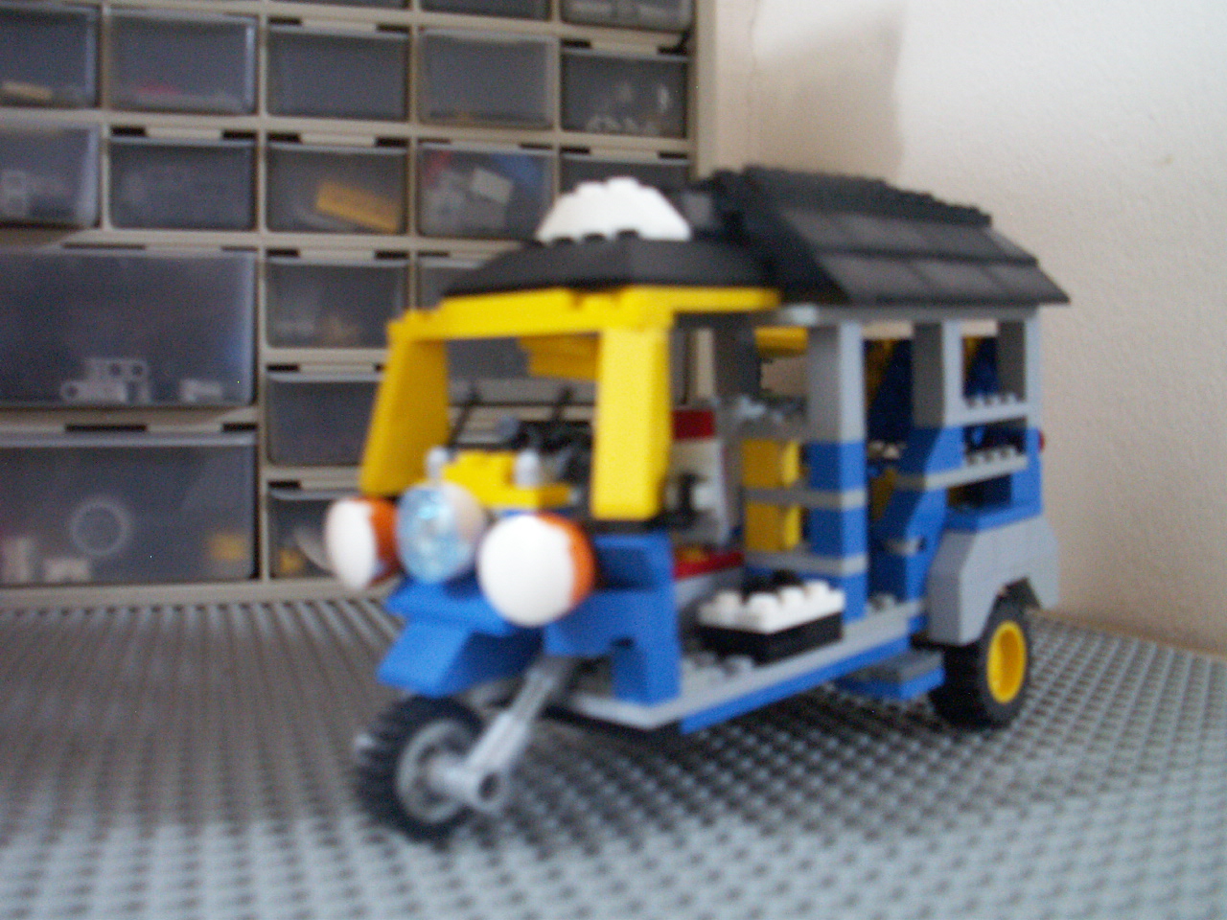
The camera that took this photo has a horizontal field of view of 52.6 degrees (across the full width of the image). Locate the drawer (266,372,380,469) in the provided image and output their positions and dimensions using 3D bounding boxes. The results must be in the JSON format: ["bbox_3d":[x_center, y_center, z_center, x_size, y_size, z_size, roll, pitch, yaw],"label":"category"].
[{"bbox_3d":[-0.123,-0.018,0.524,0.054,0.036,0.130,-1,3,-18],"label":"drawer"}]

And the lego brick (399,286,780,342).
[{"bbox_3d":[-0.008,-0.025,0.218,0.064,0.007,0.032,4,8,45],"label":"lego brick"}]

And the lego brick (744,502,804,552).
[{"bbox_3d":[0.033,0.013,0.257,0.008,0.010,0.008,4,8,45],"label":"lego brick"}]

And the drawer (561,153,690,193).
[{"bbox_3d":[-0.014,-0.103,0.537,0.051,0.035,0.130,0,3,-17],"label":"drawer"}]

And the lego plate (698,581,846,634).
[{"bbox_3d":[0.030,0.026,0.233,0.016,0.005,0.024,3,7,44],"label":"lego plate"}]

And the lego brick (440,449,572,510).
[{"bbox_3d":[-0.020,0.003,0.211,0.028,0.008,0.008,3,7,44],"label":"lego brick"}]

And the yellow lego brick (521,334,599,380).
[{"bbox_3d":[-0.008,-0.020,0.242,0.021,0.010,0.010,4,8,45],"label":"yellow lego brick"}]

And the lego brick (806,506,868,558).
[{"bbox_3d":[0.044,0.014,0.243,0.008,0.010,0.008,4,8,43],"label":"lego brick"}]

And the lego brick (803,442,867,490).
[{"bbox_3d":[0.044,0.001,0.244,0.008,0.010,0.008,4,8,45],"label":"lego brick"}]

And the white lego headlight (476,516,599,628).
[{"bbox_3d":[-0.012,0.017,0.189,0.016,0.016,0.011,1,6,34],"label":"white lego headlight"}]

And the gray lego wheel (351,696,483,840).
[{"bbox_3d":[-0.033,0.052,0.212,0.008,0.024,0.024,4,8,43],"label":"gray lego wheel"}]

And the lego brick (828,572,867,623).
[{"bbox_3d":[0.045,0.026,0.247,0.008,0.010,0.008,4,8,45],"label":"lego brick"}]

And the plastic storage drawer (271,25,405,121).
[{"bbox_3d":[-0.122,-0.150,0.549,0.053,0.036,0.135,0,0,-13],"label":"plastic storage drawer"}]

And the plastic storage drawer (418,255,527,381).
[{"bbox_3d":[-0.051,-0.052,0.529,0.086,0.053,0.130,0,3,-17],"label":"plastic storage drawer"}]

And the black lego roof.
[{"bbox_3d":[0.031,-0.047,0.266,0.076,0.030,0.140,4,8,43],"label":"black lego roof"}]

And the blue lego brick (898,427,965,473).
[{"bbox_3d":[0.068,-0.002,0.268,0.008,0.010,0.016,4,8,43],"label":"blue lego brick"}]

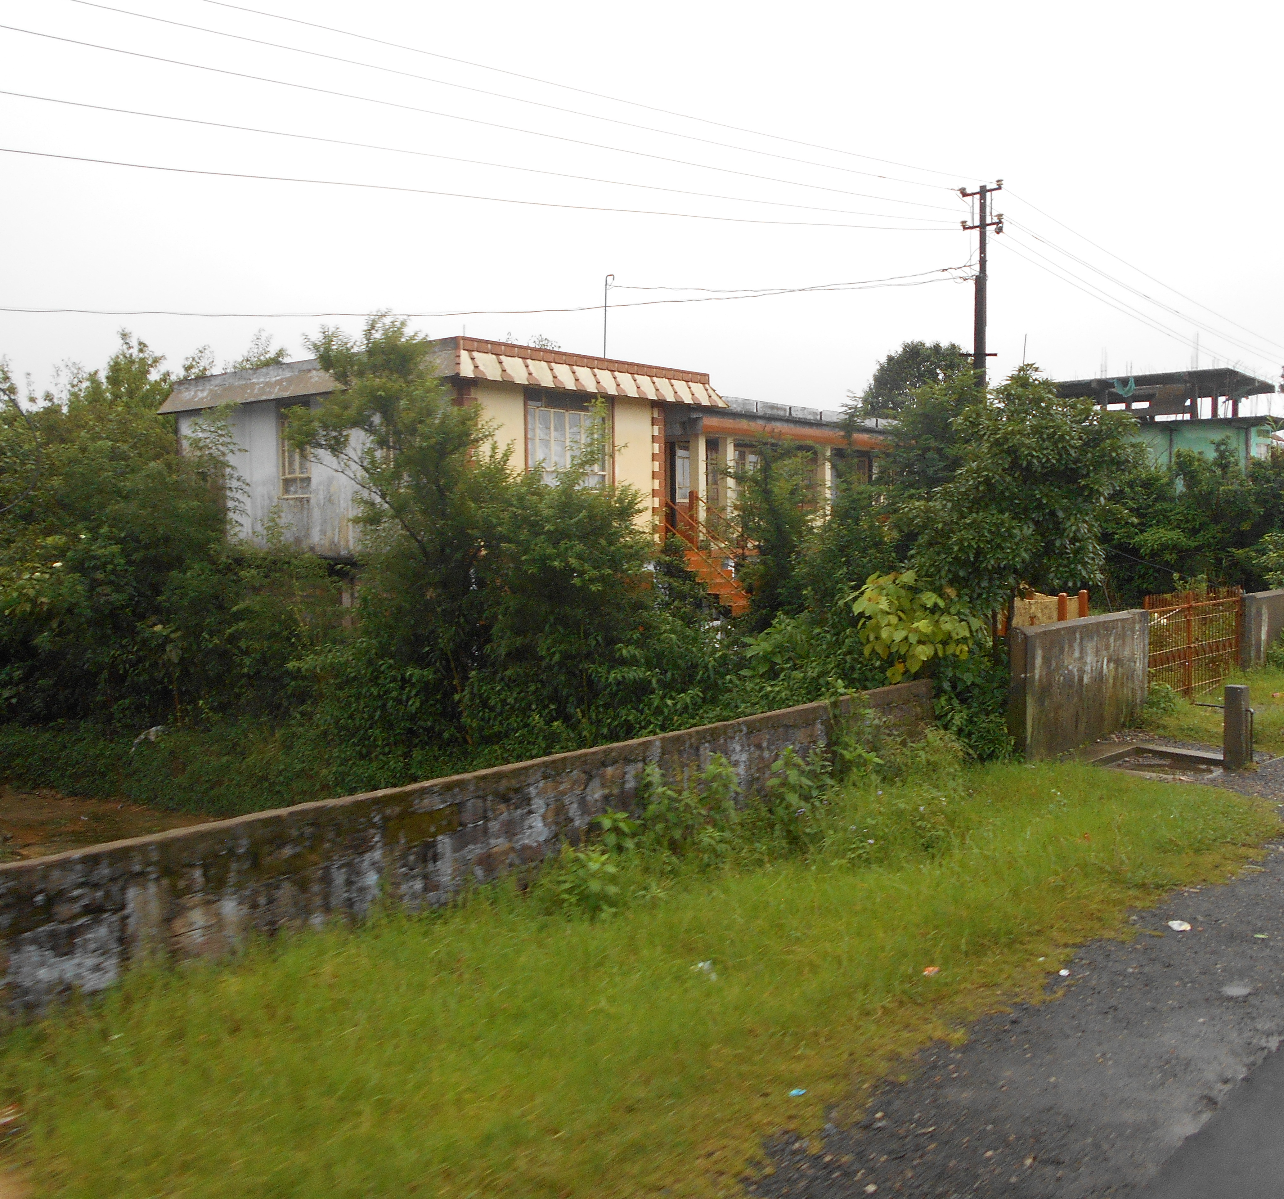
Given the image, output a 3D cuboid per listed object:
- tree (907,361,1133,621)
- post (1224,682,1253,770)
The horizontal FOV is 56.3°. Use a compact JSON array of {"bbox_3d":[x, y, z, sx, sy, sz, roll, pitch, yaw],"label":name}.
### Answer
[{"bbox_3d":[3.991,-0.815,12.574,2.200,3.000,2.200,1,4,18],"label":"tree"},{"bbox_3d":[5.560,1.181,11.219,0.190,0.790,0.190,4,6,44],"label":"post"}]

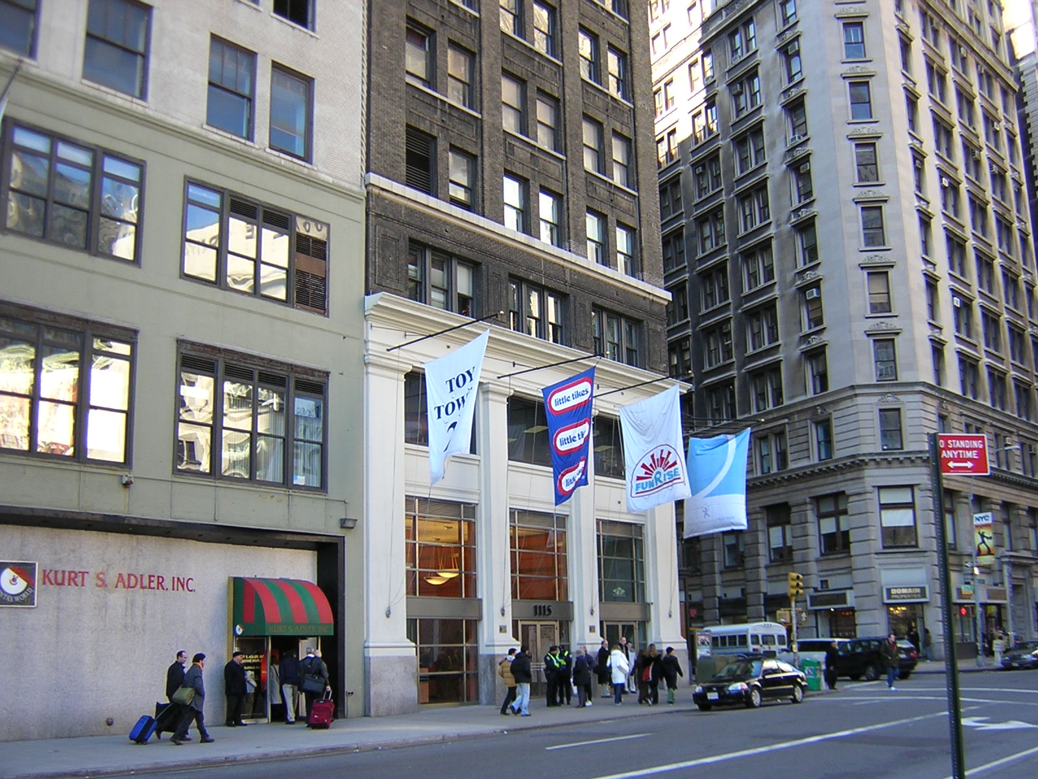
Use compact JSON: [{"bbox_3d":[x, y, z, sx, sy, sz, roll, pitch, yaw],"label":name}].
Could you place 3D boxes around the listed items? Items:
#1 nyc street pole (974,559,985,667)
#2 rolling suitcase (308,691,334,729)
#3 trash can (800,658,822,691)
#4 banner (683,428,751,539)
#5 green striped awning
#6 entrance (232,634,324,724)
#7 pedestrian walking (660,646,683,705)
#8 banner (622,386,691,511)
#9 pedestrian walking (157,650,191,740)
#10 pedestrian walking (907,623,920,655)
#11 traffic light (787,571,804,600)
[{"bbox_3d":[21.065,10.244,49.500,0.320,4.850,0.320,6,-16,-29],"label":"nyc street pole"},{"bbox_3d":[-4.546,7.387,24.800,0.460,0.820,0.320,7,-21,12],"label":"rolling suitcase"},{"bbox_3d":[10.387,10.153,38.432,0.580,1.100,0.460,-13,-18,40],"label":"trash can"},{"bbox_3d":[7.494,3.571,40.800,2.450,3.950,0.400,1,-13,-11],"label":"banner"},{"bbox_3d":[-6.048,5.582,27.725,1.485,1.469,2.098,-13,-18,40],"label":"green striped awning"},{"bbox_3d":[-6.184,7.524,28.040,0.200,2.171,2.801,-13,-18,40],"label":"entrance"},{"bbox_3d":[4.559,8.560,32.352,0.500,1.640,0.560,10,-18,-39],"label":"pedestrian walking"},{"bbox_3d":[4.778,2.121,38.230,2.850,4.150,0.400,-14,-18,41],"label":"banner"},{"bbox_3d":[-7.117,6.311,22.400,0.500,1.750,0.580,-13,-18,41],"label":"pedestrian walking"},{"bbox_3d":[21.218,13.528,58.000,0.520,1.720,0.360,-5,-14,15],"label":"pedestrian walking"},{"bbox_3d":[9.543,6.743,37.200,0.300,0.860,0.420,6,-16,-28],"label":"traffic light"}]

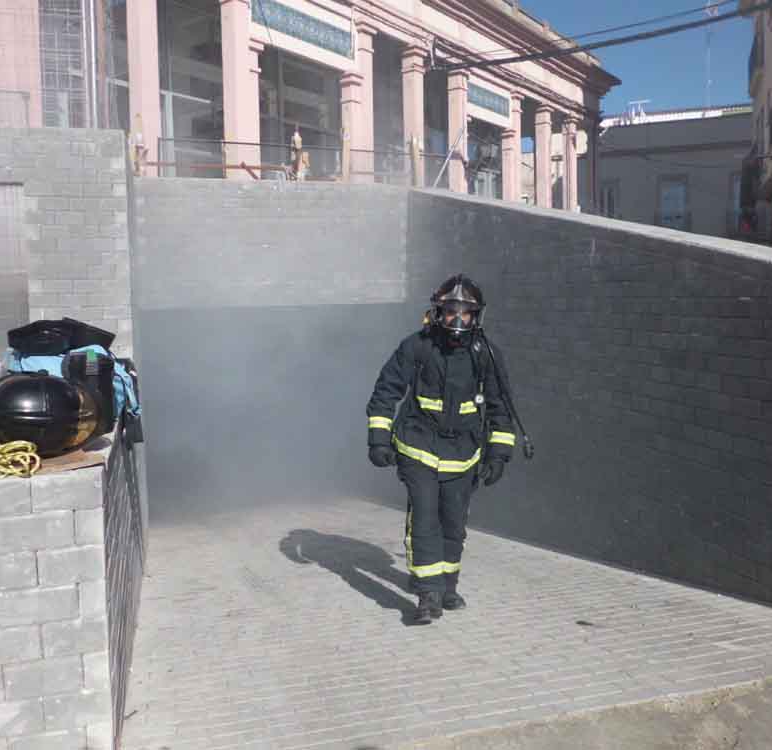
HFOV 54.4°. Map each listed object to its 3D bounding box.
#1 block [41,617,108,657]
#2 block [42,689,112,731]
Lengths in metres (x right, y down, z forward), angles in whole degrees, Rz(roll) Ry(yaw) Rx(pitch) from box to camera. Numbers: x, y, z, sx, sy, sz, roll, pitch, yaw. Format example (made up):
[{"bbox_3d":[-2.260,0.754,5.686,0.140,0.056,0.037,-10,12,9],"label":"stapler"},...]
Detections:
[{"bbox_3d":[-0.863,0.715,2.107,0.170,0.103,0.100,-2,6,-14],"label":"block"},{"bbox_3d":[-0.841,0.901,2.074,0.168,0.096,0.100,-2,4,-14],"label":"block"}]

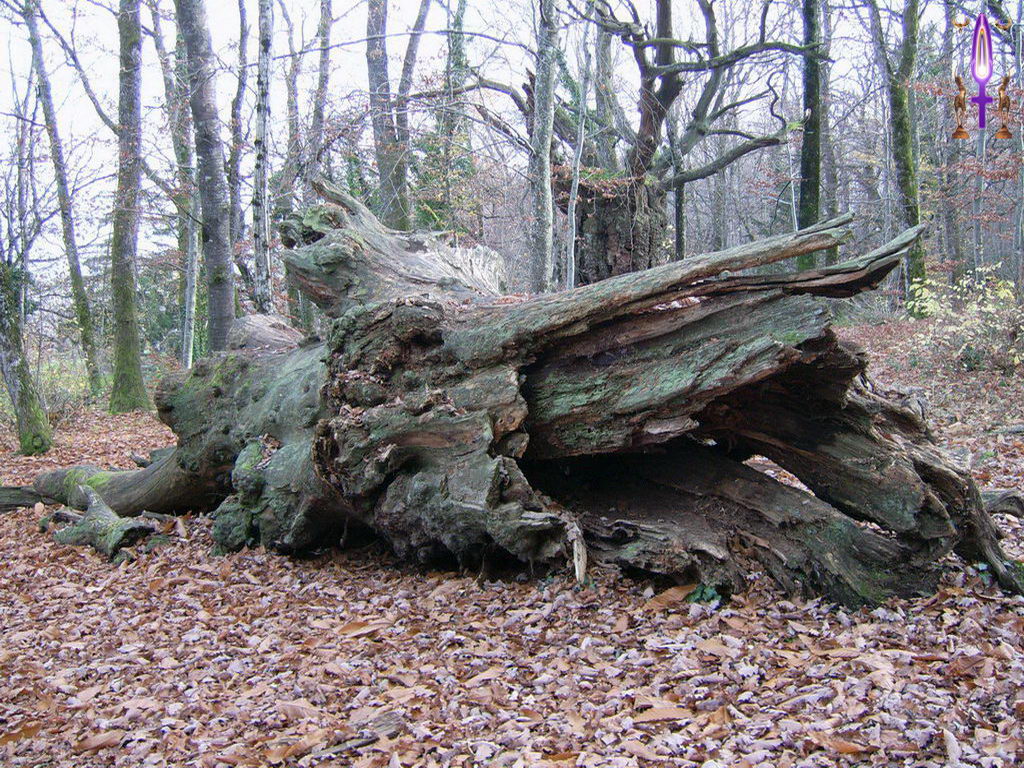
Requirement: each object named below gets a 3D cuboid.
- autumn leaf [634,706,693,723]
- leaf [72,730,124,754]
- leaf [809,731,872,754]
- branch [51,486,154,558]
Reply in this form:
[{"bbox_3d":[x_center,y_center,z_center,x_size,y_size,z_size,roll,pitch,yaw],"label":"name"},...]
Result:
[{"bbox_3d":[0.561,1.223,4.380,0.212,0.035,0.085,0,7,-8],"label":"autumn leaf"},{"bbox_3d":[-1.436,1.242,4.110,0.175,0.035,0.075,-6,8,-24],"label":"leaf"},{"bbox_3d":[1.142,1.246,4.100,0.205,0.035,0.080,5,7,19],"label":"leaf"},{"bbox_3d":[-2.453,0.817,7.080,0.540,0.350,0.420,1,3,10],"label":"branch"}]

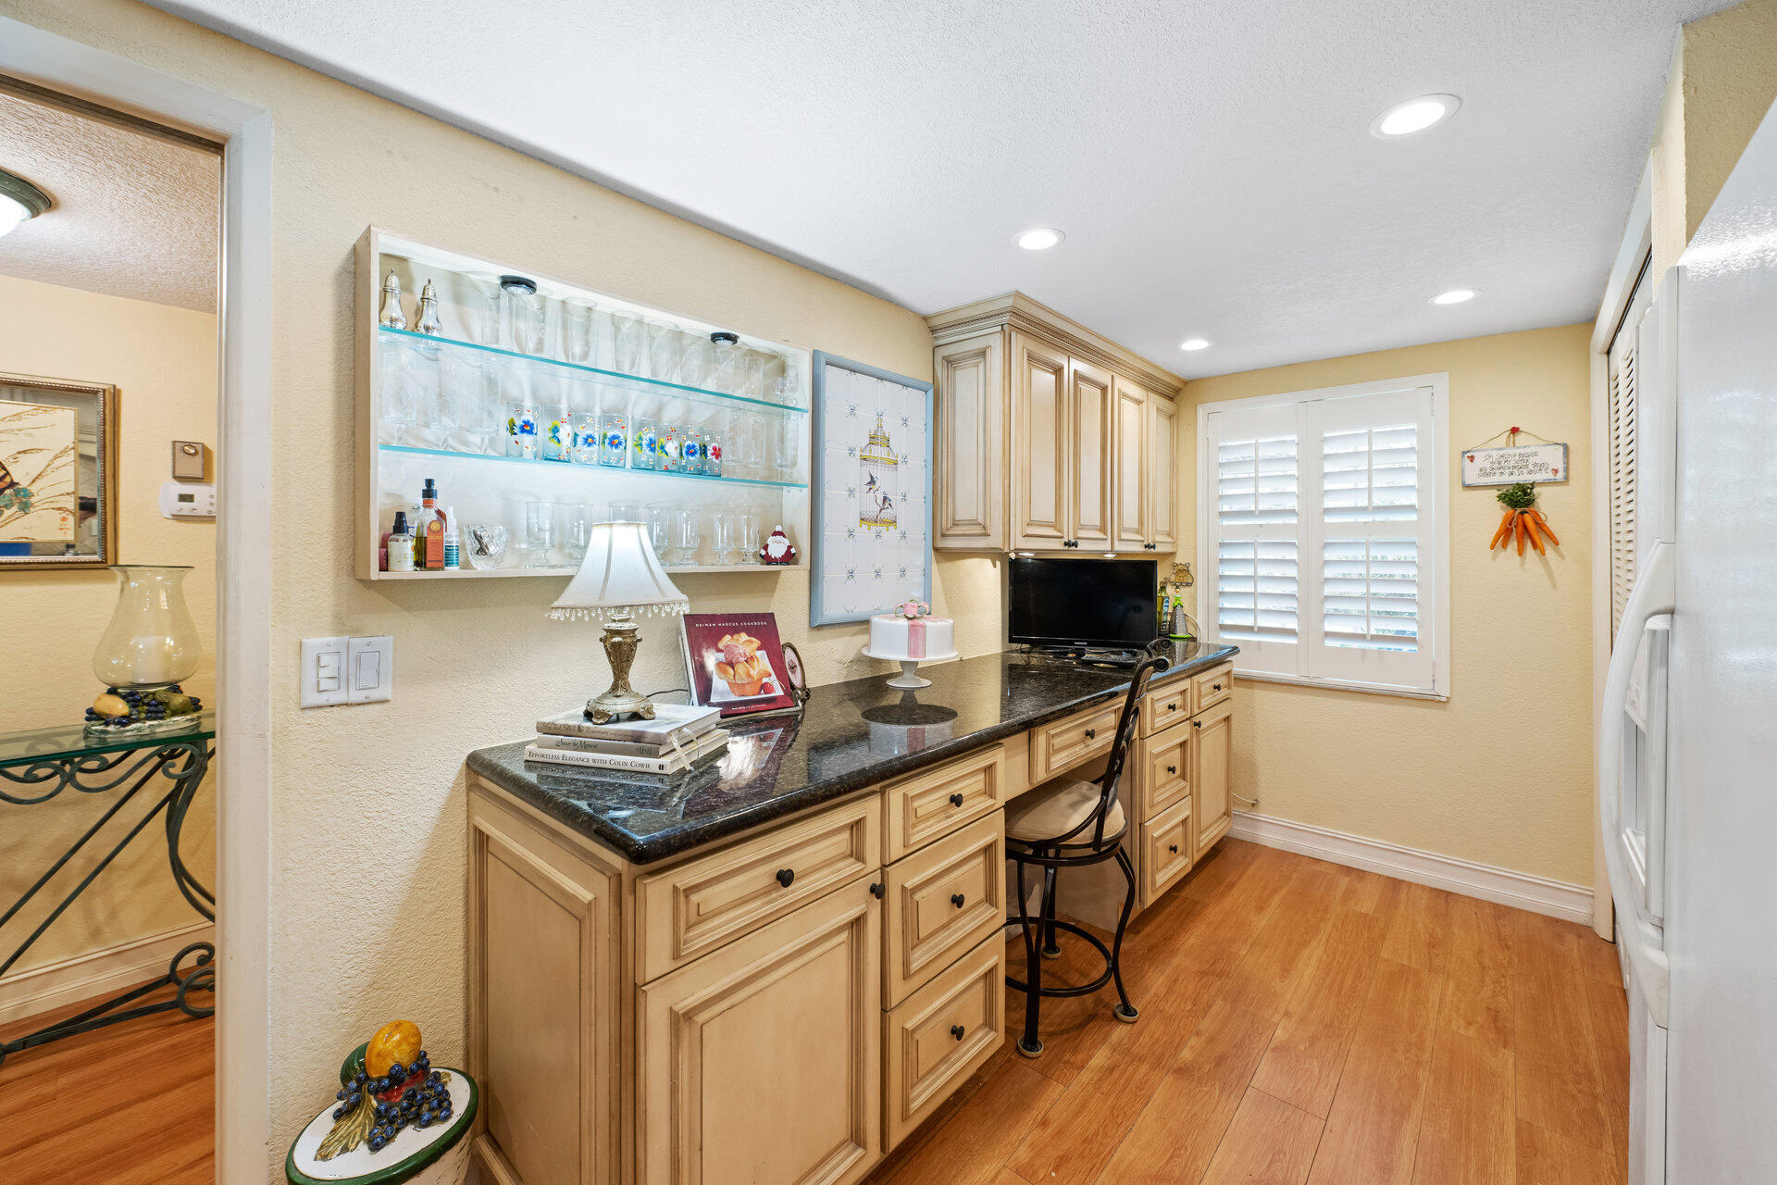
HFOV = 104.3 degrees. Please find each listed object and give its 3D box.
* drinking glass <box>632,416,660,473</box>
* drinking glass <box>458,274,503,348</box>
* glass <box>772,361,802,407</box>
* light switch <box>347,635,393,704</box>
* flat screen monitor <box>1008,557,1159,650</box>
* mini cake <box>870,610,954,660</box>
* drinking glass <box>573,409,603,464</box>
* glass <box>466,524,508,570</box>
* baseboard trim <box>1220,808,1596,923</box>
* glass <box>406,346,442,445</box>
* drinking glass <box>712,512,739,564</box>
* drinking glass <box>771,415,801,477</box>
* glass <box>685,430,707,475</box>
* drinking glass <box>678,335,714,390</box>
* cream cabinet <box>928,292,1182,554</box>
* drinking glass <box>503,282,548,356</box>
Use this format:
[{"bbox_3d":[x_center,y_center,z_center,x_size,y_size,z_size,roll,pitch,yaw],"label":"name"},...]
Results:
[{"bbox_3d":[-0.593,-0.363,1.693,0.063,0.124,0.063,2,3,42],"label":"drinking glass"},{"bbox_3d":[-0.835,-0.562,1.418,0.076,0.147,0.076,2,3,43],"label":"drinking glass"},{"bbox_3d":[-0.266,-0.537,1.830,0.066,0.122,0.066,2,3,42],"label":"glass"},{"bbox_3d":[-0.917,0.137,1.224,0.012,0.116,0.067,2,3,42],"label":"light switch"},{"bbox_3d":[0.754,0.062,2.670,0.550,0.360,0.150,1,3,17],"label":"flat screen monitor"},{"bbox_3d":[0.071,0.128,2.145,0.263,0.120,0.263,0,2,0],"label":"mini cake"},{"bbox_3d":[-0.690,-0.358,1.587,0.063,0.112,0.063,2,3,42],"label":"drinking glass"},{"bbox_3d":[-0.834,-0.093,1.438,0.076,0.093,0.076,2,3,42],"label":"glass"},{"bbox_3d":[1.974,1.065,2.732,1.152,0.125,0.020,2,3,43],"label":"baseboard trim"},{"bbox_3d":[-0.901,-0.364,1.345,0.061,0.189,0.061,2,3,43],"label":"glass"},{"bbox_3d":[-0.401,-0.129,1.695,0.059,0.126,0.059,0,2,0],"label":"drinking glass"},{"bbox_3d":[-0.301,-0.428,2.029,0.084,0.168,0.084,0,2,0],"label":"drinking glass"},{"bbox_3d":[-0.483,-0.348,1.699,0.056,0.118,0.056,1,2,42],"label":"glass"},{"bbox_3d":[-0.499,-0.582,1.786,0.076,0.145,0.076,0,2,0],"label":"drinking glass"},{"bbox_3d":[0.747,-0.561,2.890,0.429,0.809,1.434,2,3,43],"label":"cream cabinet"},{"bbox_3d":[-0.750,-0.561,1.427,0.077,0.146,0.077,1,2,42],"label":"drinking glass"}]

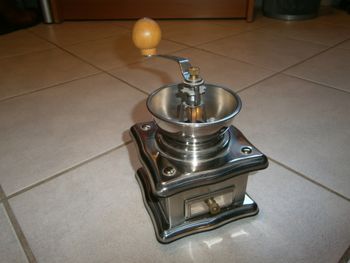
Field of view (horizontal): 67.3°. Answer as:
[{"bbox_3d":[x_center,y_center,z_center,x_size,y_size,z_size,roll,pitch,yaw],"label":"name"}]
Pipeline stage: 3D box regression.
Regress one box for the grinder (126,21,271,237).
[{"bbox_3d":[0.021,-0.003,0.290,0.119,0.211,0.119,-12,35,-16],"label":"grinder"}]

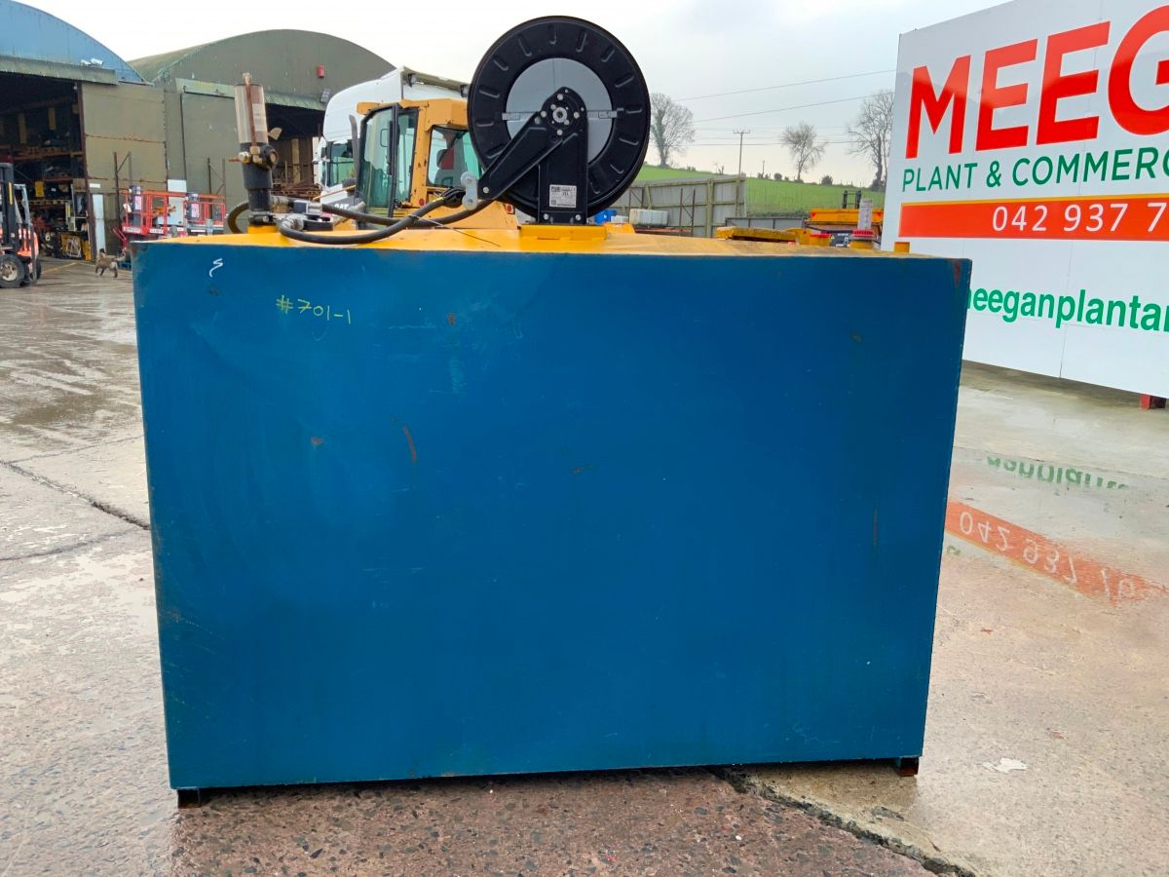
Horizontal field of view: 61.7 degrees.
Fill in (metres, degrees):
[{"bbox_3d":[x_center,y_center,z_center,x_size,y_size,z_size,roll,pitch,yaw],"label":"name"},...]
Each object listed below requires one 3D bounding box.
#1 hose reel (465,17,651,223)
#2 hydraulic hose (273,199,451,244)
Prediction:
[{"bbox_3d":[-0.076,-0.775,2.434,0.440,0.456,0.190,0,12,-7],"label":"hose reel"},{"bbox_3d":[-0.506,-0.509,2.308,0.371,0.097,0.260,0,12,-7],"label":"hydraulic hose"}]

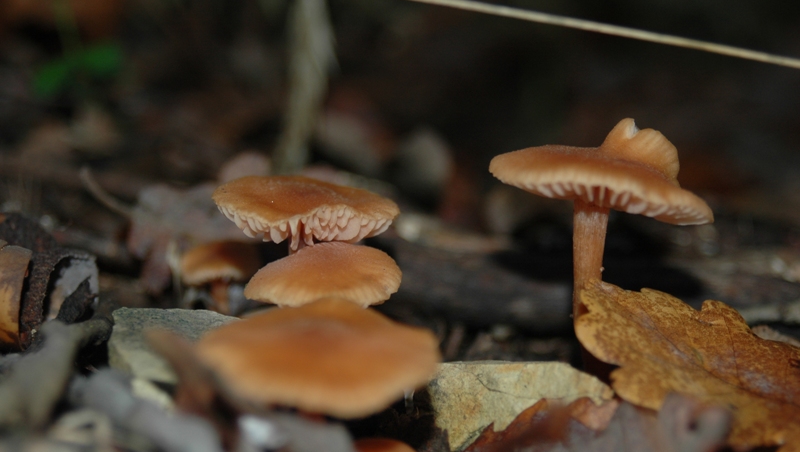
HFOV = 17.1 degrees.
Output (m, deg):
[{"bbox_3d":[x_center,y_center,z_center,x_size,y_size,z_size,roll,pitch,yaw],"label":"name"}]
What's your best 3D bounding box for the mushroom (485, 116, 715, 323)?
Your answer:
[{"bbox_3d":[0.035,0.002,0.460,0.038,0.041,0.036,0,6,0],"label":"mushroom"}]

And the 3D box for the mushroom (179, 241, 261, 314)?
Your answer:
[{"bbox_3d":[-0.034,0.010,0.498,0.016,0.015,0.015,0,6,0],"label":"mushroom"}]

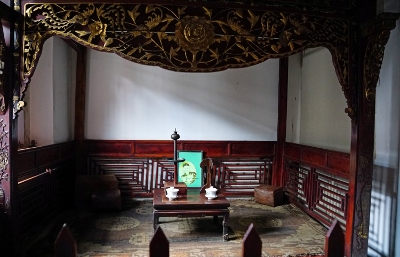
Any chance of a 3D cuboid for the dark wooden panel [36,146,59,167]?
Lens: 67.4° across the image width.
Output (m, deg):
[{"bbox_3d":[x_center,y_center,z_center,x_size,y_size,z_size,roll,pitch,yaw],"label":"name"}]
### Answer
[{"bbox_3d":[-1.398,0.249,2.761,0.030,0.160,0.460,1,2,-4],"label":"dark wooden panel"}]

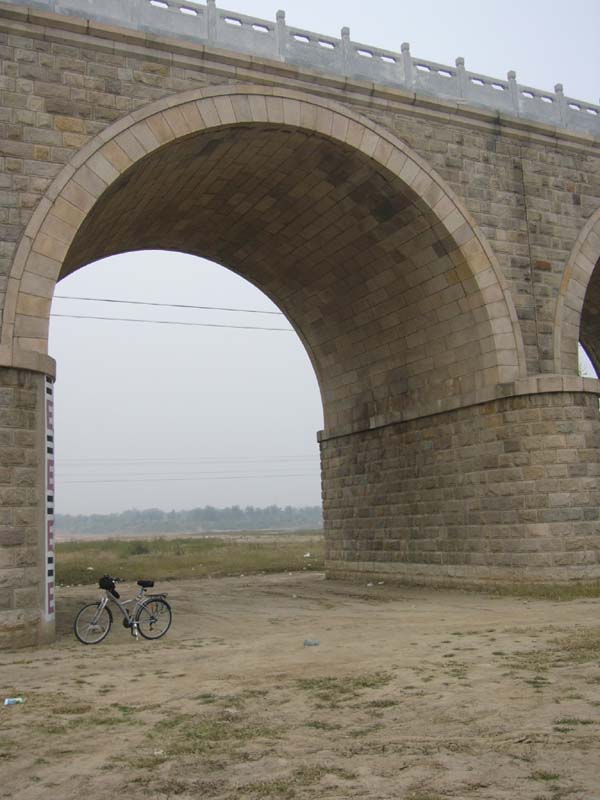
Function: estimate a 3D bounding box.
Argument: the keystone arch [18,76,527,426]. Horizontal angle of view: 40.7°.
[{"bbox_3d":[-1.897,-2.852,20.549,11.552,6.179,8.675,2,-10,-27],"label":"keystone arch"}]

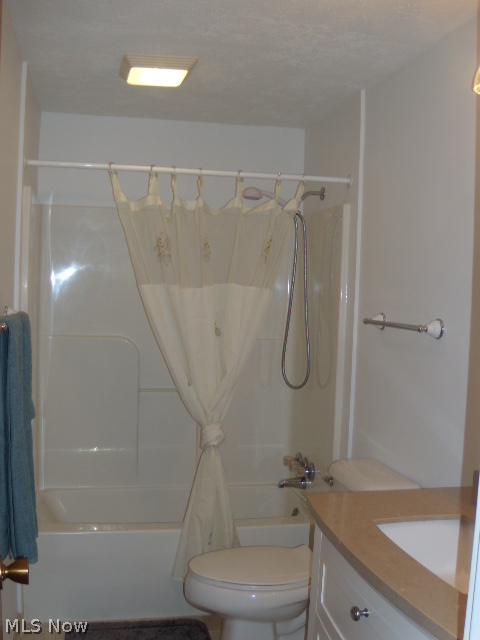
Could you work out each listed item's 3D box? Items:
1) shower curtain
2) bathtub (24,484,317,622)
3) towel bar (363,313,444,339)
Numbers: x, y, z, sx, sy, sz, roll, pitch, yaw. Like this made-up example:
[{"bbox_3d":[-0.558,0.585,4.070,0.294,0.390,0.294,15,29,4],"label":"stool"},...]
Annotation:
[{"bbox_3d":[-0.152,0.260,2.898,0.819,1.749,0.153,1,4,-11],"label":"shower curtain"},{"bbox_3d":[-0.307,1.093,3.308,1.402,0.394,0.705,1,4,-11],"label":"bathtub"},{"bbox_3d":[0.568,0.016,2.389,0.077,0.068,0.527,1,4,-11],"label":"towel bar"}]

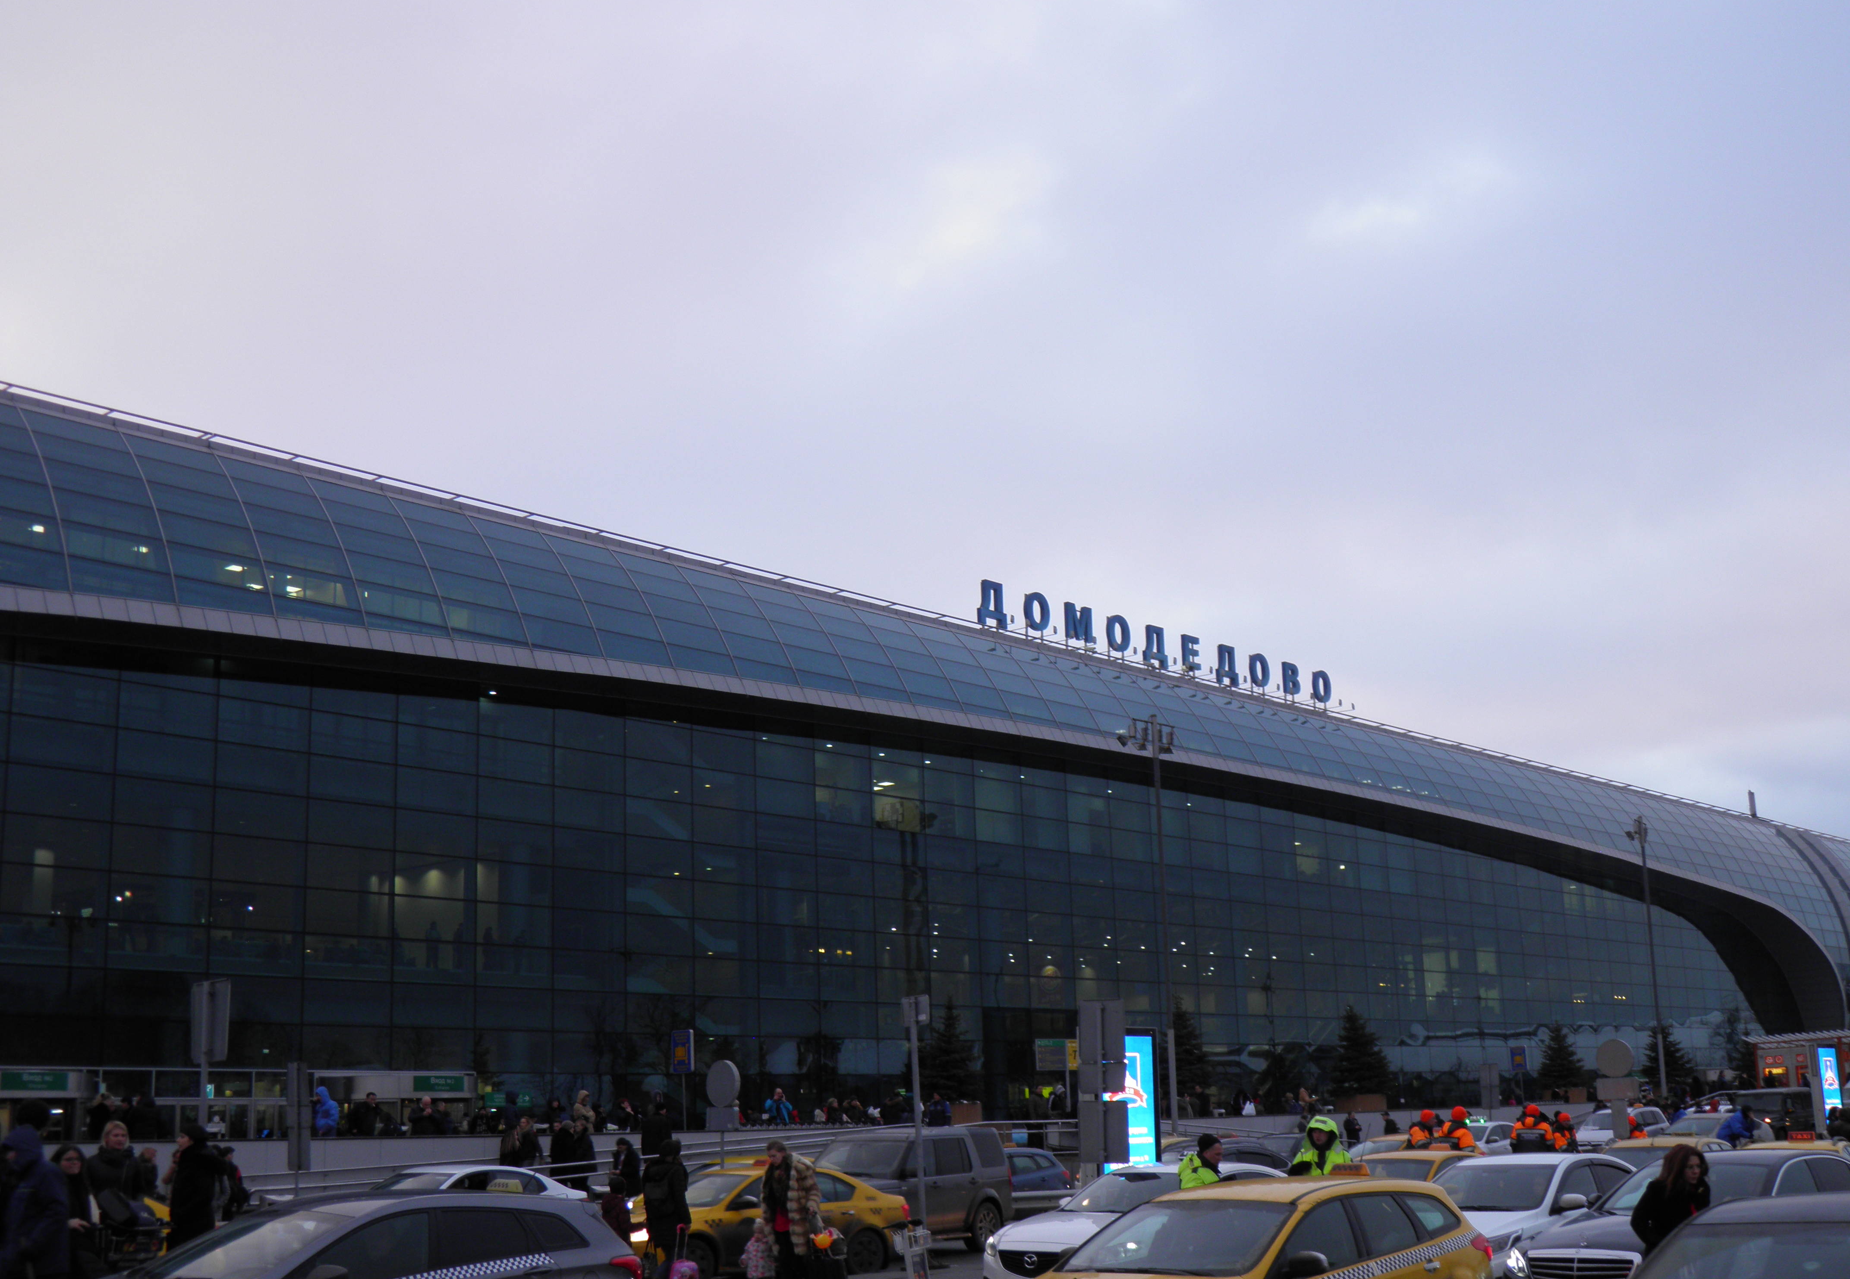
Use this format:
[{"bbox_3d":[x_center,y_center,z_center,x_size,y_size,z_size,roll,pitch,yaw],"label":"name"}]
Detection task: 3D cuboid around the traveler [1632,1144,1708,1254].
[{"bbox_3d":[4.938,4.118,13.513,0.450,1.620,0.500,-11,-17,36],"label":"traveler"}]

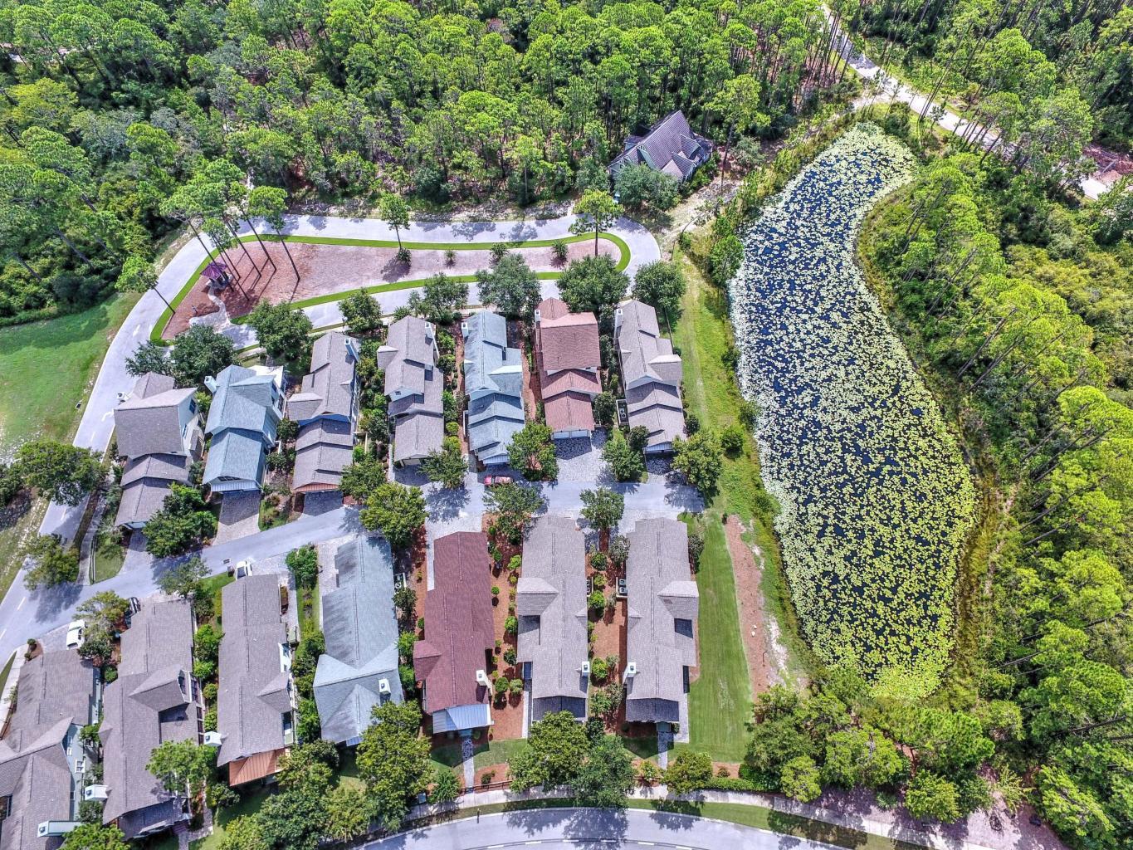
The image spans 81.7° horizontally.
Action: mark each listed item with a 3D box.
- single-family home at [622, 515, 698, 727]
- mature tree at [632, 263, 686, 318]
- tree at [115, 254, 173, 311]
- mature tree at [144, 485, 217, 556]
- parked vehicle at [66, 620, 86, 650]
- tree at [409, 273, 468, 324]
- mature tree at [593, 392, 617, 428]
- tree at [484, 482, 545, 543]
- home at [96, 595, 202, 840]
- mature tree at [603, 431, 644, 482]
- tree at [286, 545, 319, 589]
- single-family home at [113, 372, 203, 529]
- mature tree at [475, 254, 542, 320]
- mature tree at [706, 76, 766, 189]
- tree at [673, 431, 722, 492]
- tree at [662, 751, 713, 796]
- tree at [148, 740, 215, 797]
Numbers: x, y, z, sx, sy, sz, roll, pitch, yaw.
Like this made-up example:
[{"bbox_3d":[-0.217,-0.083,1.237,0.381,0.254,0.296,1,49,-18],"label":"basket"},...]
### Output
[{"bbox_3d":[13.193,26.045,90.954,9.500,9.300,27.500,3,58,3],"label":"single-family home"},{"bbox_3d":[17.450,-24.839,125.638,10.300,10.200,10.300,0,59,0],"label":"mature tree"},{"bbox_3d":[-79.000,-25.809,123.830,6.500,14.300,6.500,0,59,0],"label":"tree"},{"bbox_3d":[-58.356,14.884,99.768,9.700,9.800,9.700,0,59,0],"label":"mature tree"},{"bbox_3d":[-70.965,30.586,94.824,1.930,1.740,4.750,-16,60,-10],"label":"parked vehicle"},{"bbox_3d":[-24.500,-23.853,125.921,10.700,8.700,10.700,0,59,0],"label":"tree"},{"bbox_3d":[6.559,-2.508,114.356,4.000,6.600,4.800,-1,58,0],"label":"mature tree"},{"bbox_3d":[-7.834,13.701,100.095,9.490,7.500,9.670,-1,58,1],"label":"tree"},{"bbox_3d":[-56.471,38.619,88.549,11.900,8.400,29.100,-17,59,-10],"label":"home"},{"bbox_3d":[9.459,5.417,109.590,6.800,6.200,7.500,-1,58,0],"label":"mature tree"},{"bbox_3d":[-40.200,21.887,100.304,5.500,5.500,5.500,0,59,0],"label":"tree"},{"bbox_3d":[-68.000,3.113,109.251,11.400,9.500,26.600,-5,59,-3],"label":"single-family home"},{"bbox_3d":[-10.959,-25.825,124.434,11.400,10.600,11.400,0,59,0],"label":"mature tree"},{"bbox_3d":[35.100,-60.469,138.180,11.000,25.400,11.000,0,59,0],"label":"mature tree"},{"bbox_3d":[20.369,6.221,103.461,8.510,8.500,10.040,-1,58,1],"label":"tree"},{"bbox_3d":[15.468,44.654,83.948,5.700,6.300,5.700,0,59,0],"label":"tree"},{"bbox_3d":[-47.565,43.006,81.798,7.030,9.500,6.600,-1,58,1],"label":"tree"}]

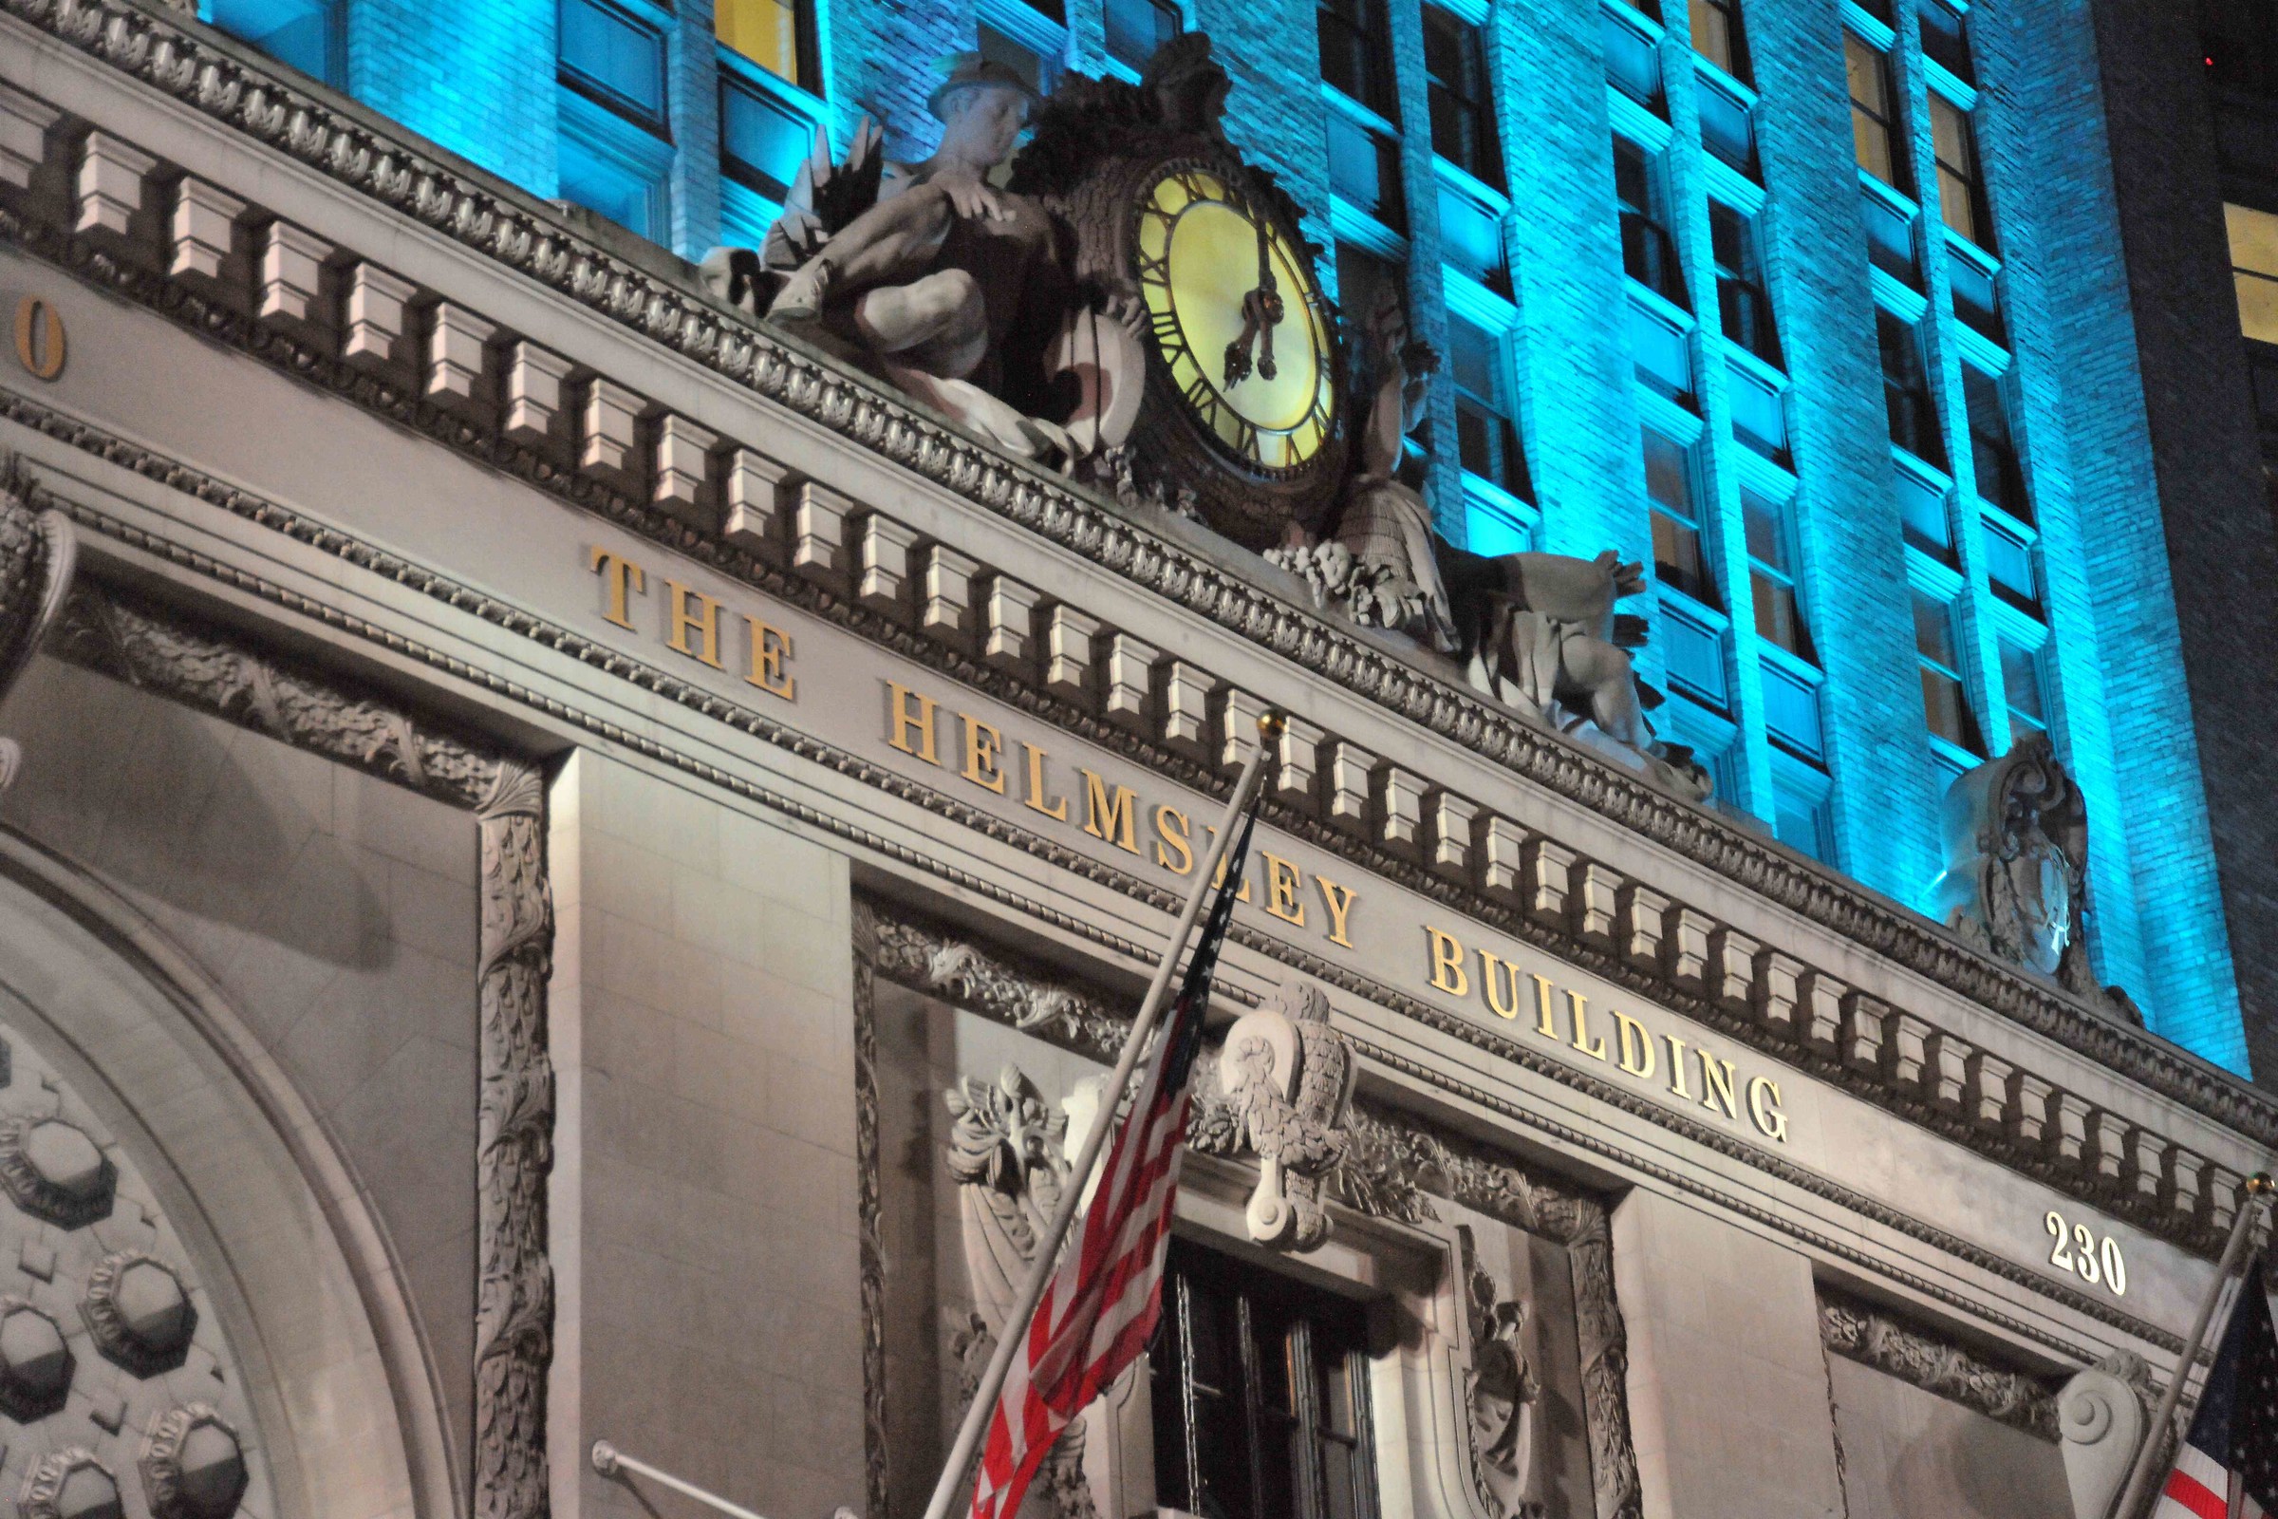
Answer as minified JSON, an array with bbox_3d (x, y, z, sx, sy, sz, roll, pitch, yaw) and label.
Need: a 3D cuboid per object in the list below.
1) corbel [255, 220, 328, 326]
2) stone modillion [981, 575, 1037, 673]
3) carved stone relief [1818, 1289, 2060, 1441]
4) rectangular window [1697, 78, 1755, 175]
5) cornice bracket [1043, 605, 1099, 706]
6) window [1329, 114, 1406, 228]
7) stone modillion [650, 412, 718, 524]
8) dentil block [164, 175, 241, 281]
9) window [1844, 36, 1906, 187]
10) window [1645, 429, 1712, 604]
[{"bbox_3d":[-5.544,-3.056,33.653,0.360,0.660,0.500,-20,-29,33],"label":"corbel"},{"bbox_3d":[-1.044,-1.065,41.322,0.330,0.559,0.502,-21,-30,34],"label":"stone modillion"},{"bbox_3d":[7.678,5.946,50.304,0.260,0.519,4.971,-21,-30,34],"label":"carved stone relief"},{"bbox_3d":[6.200,-6.783,55.859,0.150,0.900,1.300,-20,-29,33],"label":"rectangular window"},{"bbox_3d":[-0.550,-0.838,41.291,0.319,0.568,0.479,-21,-30,34],"label":"cornice bracket"},{"bbox_3d":[2.293,-5.973,52.428,0.170,1.030,1.200,-21,-30,34],"label":"window"},{"bbox_3d":[-3.419,-2.169,38.611,0.330,0.559,0.502,-21,-30,34],"label":"stone modillion"},{"bbox_3d":[-6.018,-3.277,33.087,0.360,0.660,0.500,-20,-29,33],"label":"dentil block"},{"bbox_3d":[8.778,-7.829,62.383,0.200,1.800,1.200,-21,-30,34],"label":"window"},{"bbox_3d":[5.329,-2.607,52.437,0.200,2.050,1.300,-20,-29,33],"label":"window"}]

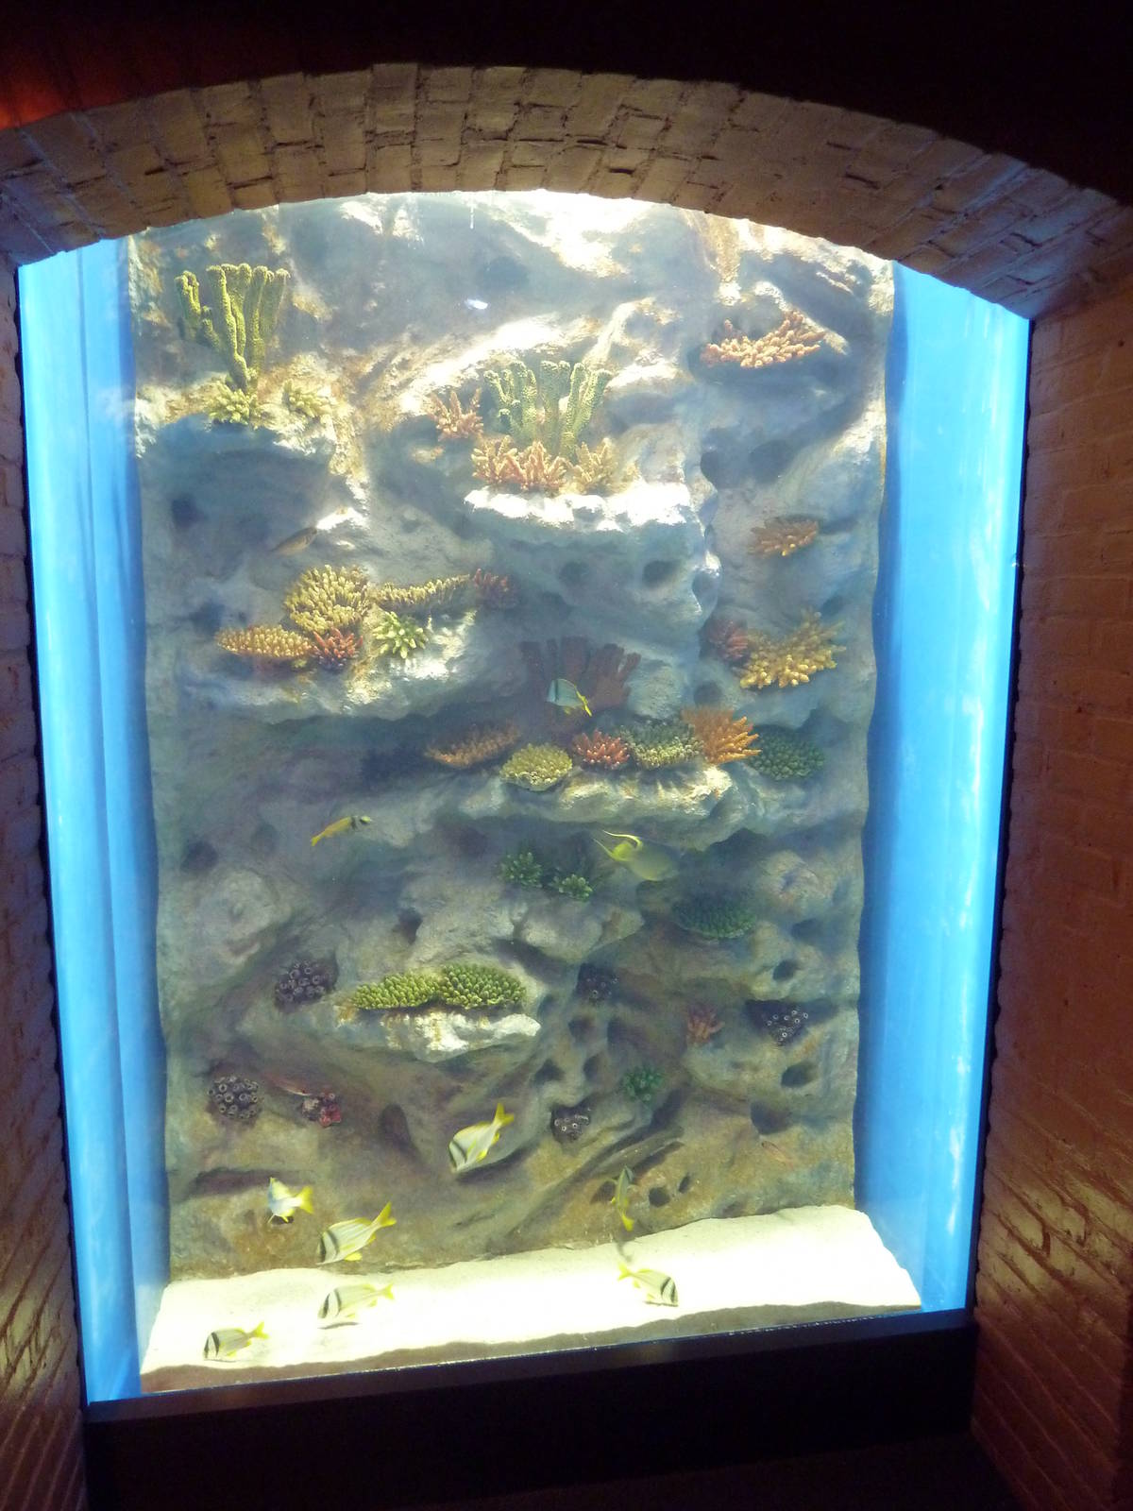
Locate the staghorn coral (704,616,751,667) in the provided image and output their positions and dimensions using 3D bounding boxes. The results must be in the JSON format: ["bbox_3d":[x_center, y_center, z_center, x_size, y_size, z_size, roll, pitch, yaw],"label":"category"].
[{"bbox_3d":[0.316,-0.224,2.146,0.082,0.094,0.075,-1,8,-9],"label":"staghorn coral"}]

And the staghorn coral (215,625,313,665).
[{"bbox_3d":[-0.544,-0.200,1.971,0.165,0.070,0.120,-1,8,-9],"label":"staghorn coral"}]

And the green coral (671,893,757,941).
[{"bbox_3d":[0.289,0.316,2.129,0.154,0.075,0.130,-1,8,-9],"label":"green coral"}]

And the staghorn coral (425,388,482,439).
[{"bbox_3d":[-0.200,-0.607,1.937,0.098,0.087,0.080,-1,8,-9],"label":"staghorn coral"}]

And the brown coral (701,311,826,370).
[{"bbox_3d":[0.362,-0.764,2.009,0.219,0.100,0.140,-1,8,-9],"label":"brown coral"}]

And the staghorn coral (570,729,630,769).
[{"bbox_3d":[0.067,-0.011,2.103,0.108,0.071,0.090,-1,8,-9],"label":"staghorn coral"}]

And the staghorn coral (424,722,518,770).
[{"bbox_3d":[-0.183,-0.020,2.094,0.179,0.085,0.120,-1,8,-9],"label":"staghorn coral"}]

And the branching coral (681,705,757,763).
[{"bbox_3d":[0.280,-0.039,2.020,0.130,0.102,0.110,-1,8,-10],"label":"branching coral"}]

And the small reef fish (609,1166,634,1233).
[{"bbox_3d":[0.109,0.877,2.153,0.035,0.060,0.140,1,30,3],"label":"small reef fish"}]

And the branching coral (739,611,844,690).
[{"bbox_3d":[0.437,-0.206,2.128,0.184,0.149,0.125,-1,8,-9],"label":"branching coral"}]

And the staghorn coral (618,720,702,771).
[{"bbox_3d":[0.172,-0.021,2.055,0.154,0.091,0.120,-1,8,-9],"label":"staghorn coral"}]

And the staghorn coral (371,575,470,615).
[{"bbox_3d":[-0.262,-0.288,1.958,0.176,0.069,0.110,-1,8,-9],"label":"staghorn coral"}]

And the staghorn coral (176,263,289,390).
[{"bbox_3d":[-0.576,-0.740,1.893,0.182,0.200,0.110,-1,8,-9],"label":"staghorn coral"}]

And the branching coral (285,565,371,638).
[{"bbox_3d":[-0.433,-0.278,1.978,0.148,0.130,0.105,-1,8,-9],"label":"branching coral"}]

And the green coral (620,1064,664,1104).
[{"bbox_3d":[0.152,0.664,2.203,0.083,0.074,0.065,-1,8,-9],"label":"green coral"}]

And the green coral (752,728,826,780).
[{"bbox_3d":[0.431,-0.002,2.120,0.134,0.097,0.110,-1,8,-9],"label":"green coral"}]

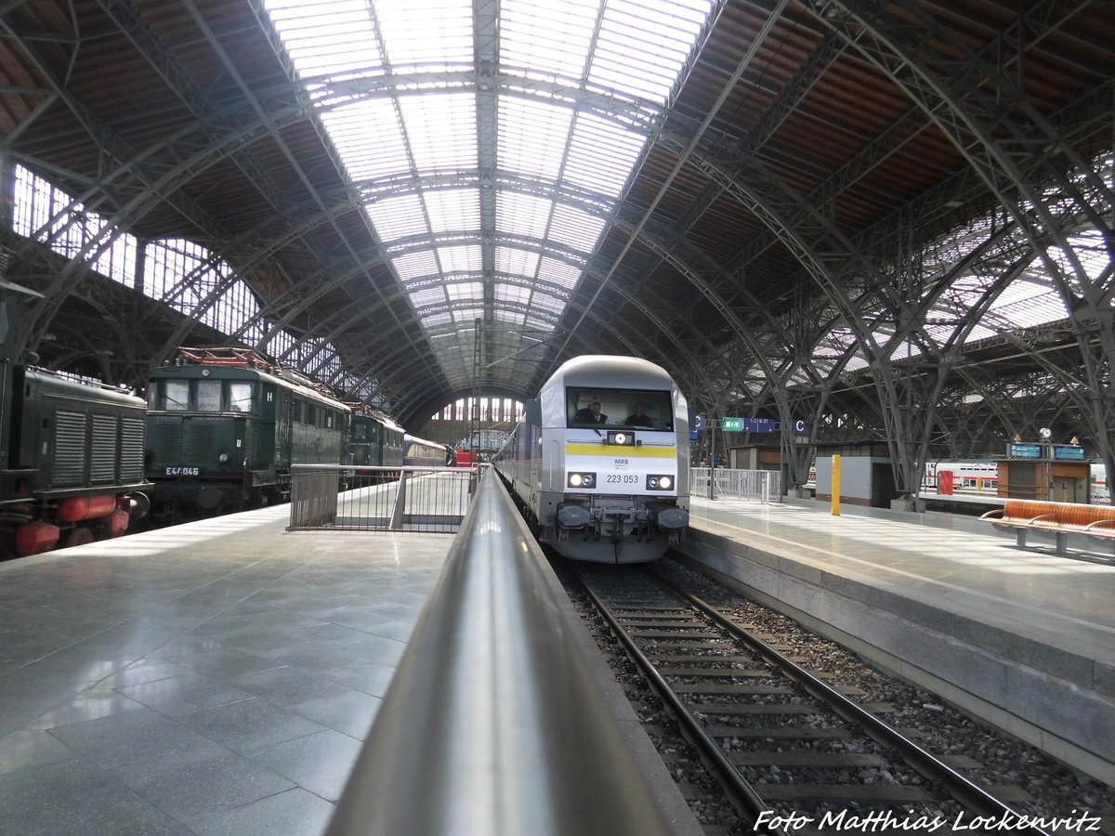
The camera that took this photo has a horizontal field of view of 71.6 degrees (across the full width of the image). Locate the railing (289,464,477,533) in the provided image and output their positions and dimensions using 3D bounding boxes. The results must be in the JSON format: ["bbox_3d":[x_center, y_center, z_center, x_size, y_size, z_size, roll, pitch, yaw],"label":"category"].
[{"bbox_3d":[-3.007,1.415,14.239,2.950,1.050,3.400,2,-3,-5],"label":"railing"}]

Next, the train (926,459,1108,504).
[{"bbox_3d":[57.200,7.277,97.512,2.800,4.600,28.000,2,-3,-5],"label":"train"}]

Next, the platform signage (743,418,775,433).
[{"bbox_3d":[7.372,0.302,28.161,1.170,0.500,0.160,2,-3,-5],"label":"platform signage"}]

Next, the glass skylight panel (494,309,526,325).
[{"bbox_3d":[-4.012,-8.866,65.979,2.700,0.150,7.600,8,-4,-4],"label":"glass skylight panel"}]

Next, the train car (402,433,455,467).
[{"bbox_3d":[-12.800,4.065,69.542,2.900,3.750,44.500,2,-4,-5],"label":"train car"}]

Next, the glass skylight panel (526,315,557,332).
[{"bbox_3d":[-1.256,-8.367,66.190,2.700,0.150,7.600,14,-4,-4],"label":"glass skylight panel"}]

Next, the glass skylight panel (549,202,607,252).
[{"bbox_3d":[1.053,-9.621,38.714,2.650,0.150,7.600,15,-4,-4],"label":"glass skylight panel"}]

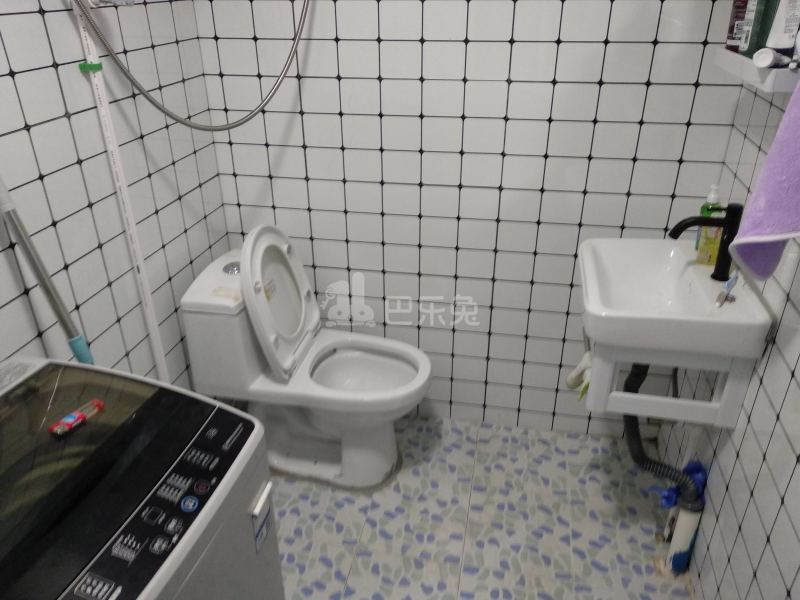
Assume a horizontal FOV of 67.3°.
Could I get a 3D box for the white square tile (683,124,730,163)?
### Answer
[{"bbox_3d":[0.830,-0.421,1.626,0.113,0.099,0.010,5,28,10],"label":"white square tile"}]

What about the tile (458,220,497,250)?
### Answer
[{"bbox_3d":[0.242,-0.203,1.855,0.117,0.098,0.010,5,28,10],"label":"tile"}]

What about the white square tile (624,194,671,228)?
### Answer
[{"bbox_3d":[0.713,-0.252,1.732,0.118,0.098,0.010,5,28,10],"label":"white square tile"}]

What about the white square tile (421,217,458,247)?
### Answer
[{"bbox_3d":[0.125,-0.214,1.889,0.118,0.099,0.010,5,28,10],"label":"white square tile"}]

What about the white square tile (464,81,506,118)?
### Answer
[{"bbox_3d":[0.240,-0.557,1.673,0.118,0.098,0.010,5,28,10],"label":"white square tile"}]

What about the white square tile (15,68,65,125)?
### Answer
[{"bbox_3d":[-0.718,-0.408,1.197,0.010,0.099,0.119,5,28,10],"label":"white square tile"}]

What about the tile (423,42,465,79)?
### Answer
[{"bbox_3d":[0.122,-0.656,1.648,0.118,0.098,0.010,5,28,10],"label":"tile"}]

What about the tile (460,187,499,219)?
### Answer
[{"bbox_3d":[0.243,-0.292,1.820,0.119,0.100,0.010,5,28,10],"label":"tile"}]

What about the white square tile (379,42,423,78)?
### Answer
[{"bbox_3d":[0.004,-0.665,1.665,0.117,0.098,0.010,5,28,10],"label":"white square tile"}]

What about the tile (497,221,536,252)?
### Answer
[{"bbox_3d":[0.361,-0.194,1.848,0.119,0.099,0.010,5,28,10],"label":"tile"}]

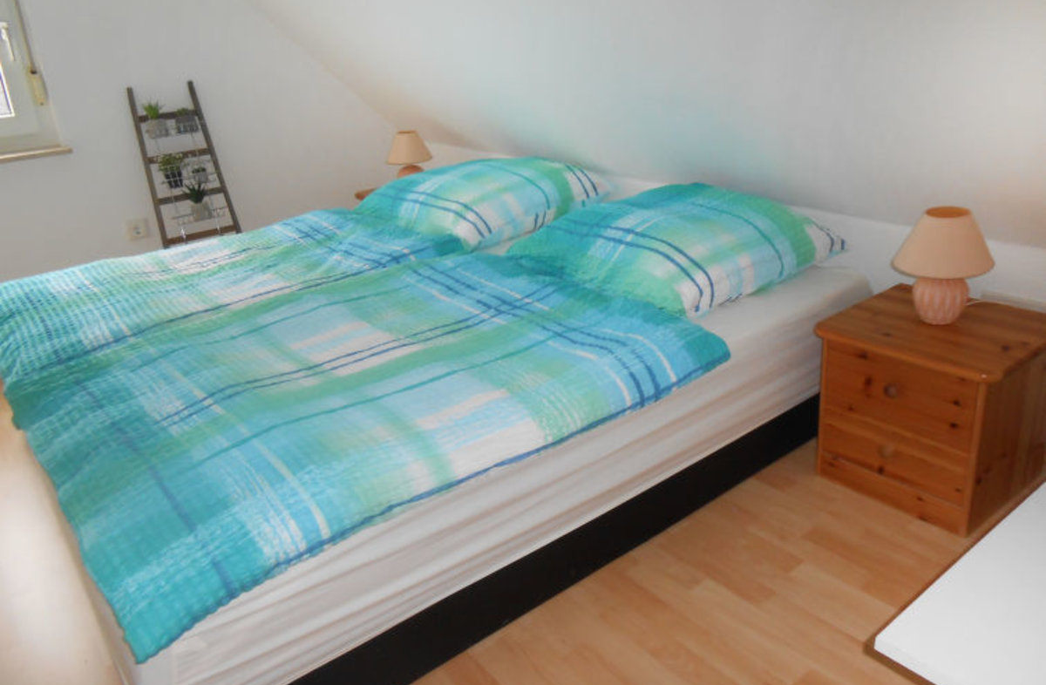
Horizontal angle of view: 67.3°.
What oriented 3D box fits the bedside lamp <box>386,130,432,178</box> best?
[{"bbox_3d":[-0.552,-0.889,3.849,0.215,0.265,0.215,-20,27,-32],"label":"bedside lamp"}]

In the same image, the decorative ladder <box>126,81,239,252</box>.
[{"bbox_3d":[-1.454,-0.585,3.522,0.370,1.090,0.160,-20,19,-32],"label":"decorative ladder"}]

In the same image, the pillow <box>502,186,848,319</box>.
[{"bbox_3d":[0.455,-0.337,2.448,0.660,0.195,0.770,-20,27,-32],"label":"pillow"}]

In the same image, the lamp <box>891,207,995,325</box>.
[{"bbox_3d":[1.006,-0.180,1.887,0.217,0.270,0.217,-20,27,-32],"label":"lamp"}]

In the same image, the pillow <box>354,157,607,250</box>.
[{"bbox_3d":[-0.180,-0.608,3.253,0.660,0.195,0.790,-20,27,-32],"label":"pillow"}]

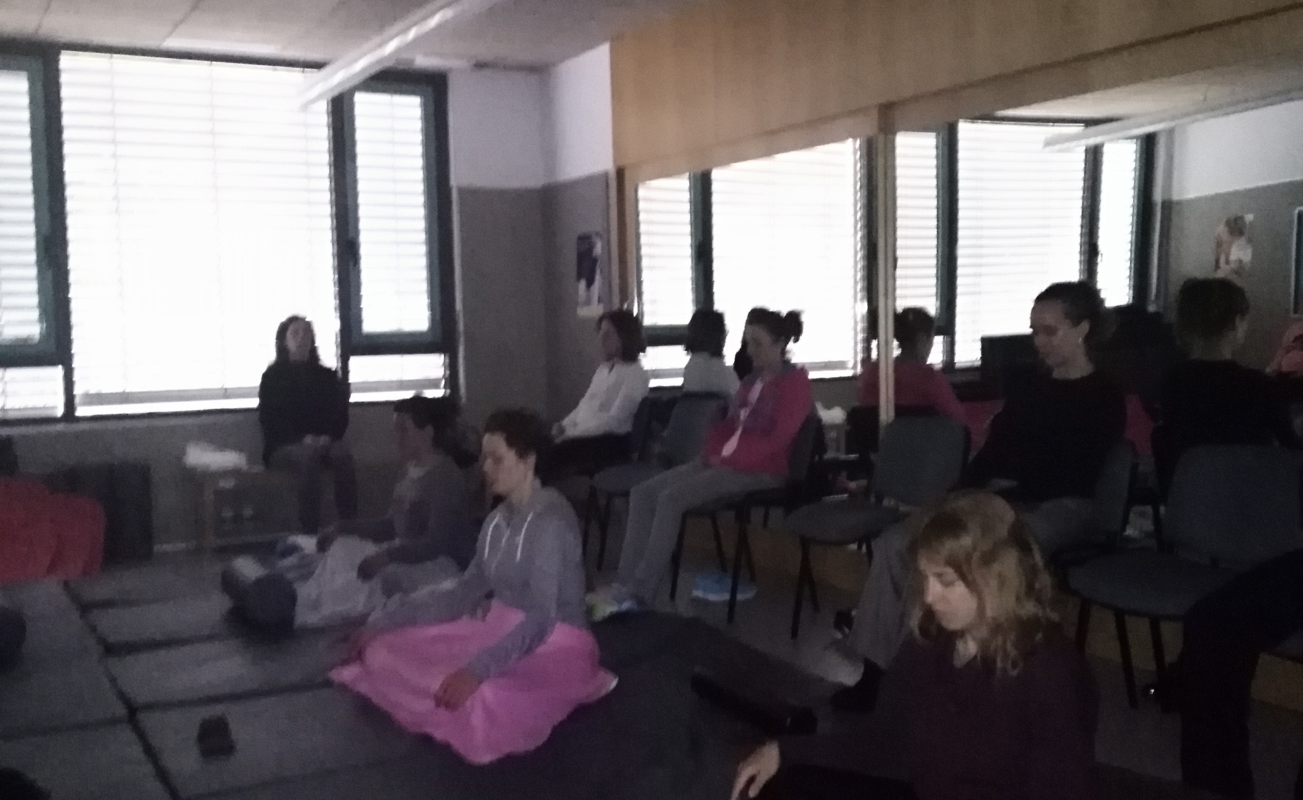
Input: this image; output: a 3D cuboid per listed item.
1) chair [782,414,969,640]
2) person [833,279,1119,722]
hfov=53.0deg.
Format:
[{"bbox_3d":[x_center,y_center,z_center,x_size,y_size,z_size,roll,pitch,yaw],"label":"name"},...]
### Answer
[{"bbox_3d":[0.876,0.521,5.026,0.550,0.840,0.540,-3,4,-29],"label":"chair"},{"bbox_3d":[1.080,0.294,4.086,0.960,1.318,0.550,-3,4,-24],"label":"person"}]

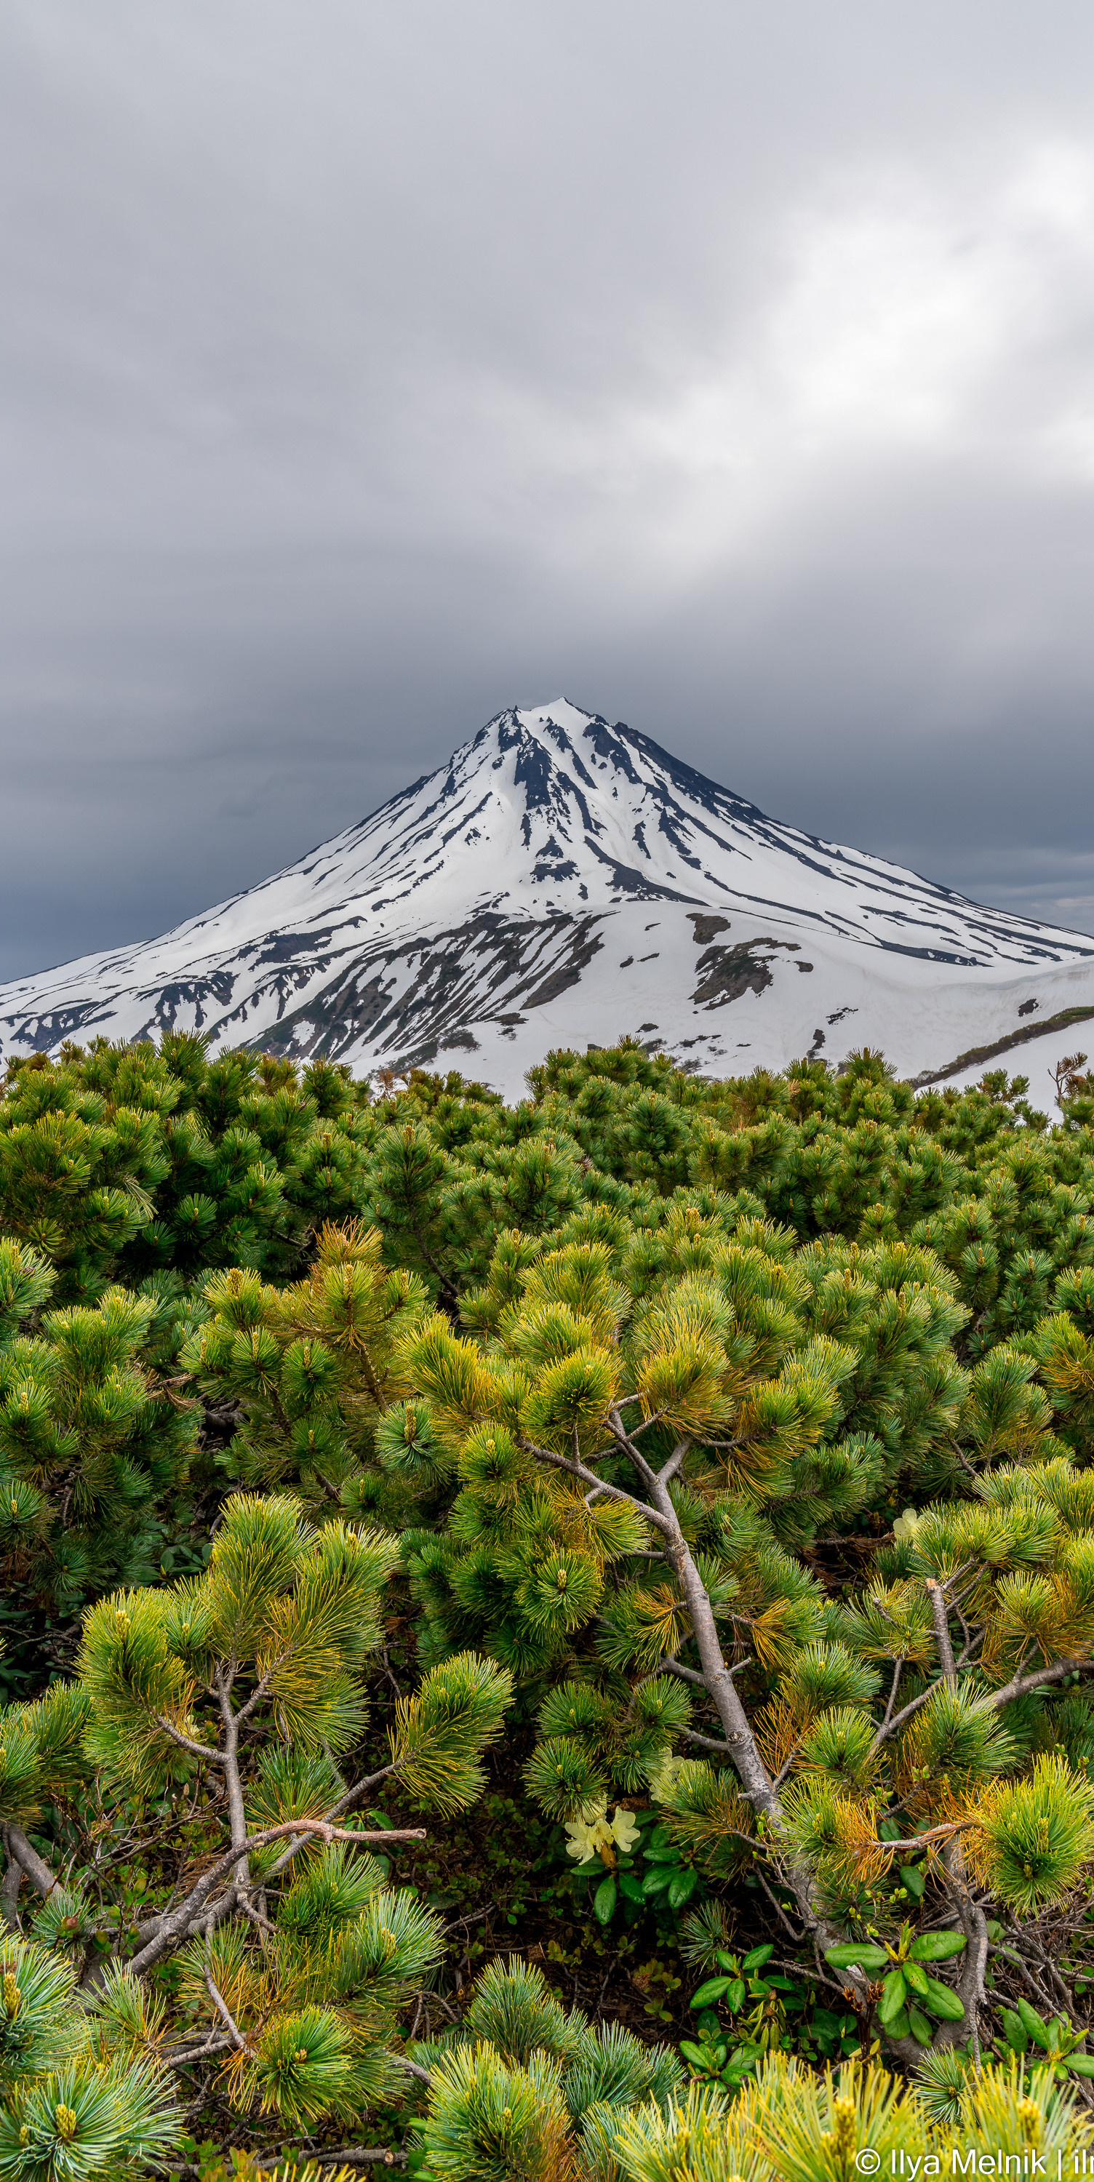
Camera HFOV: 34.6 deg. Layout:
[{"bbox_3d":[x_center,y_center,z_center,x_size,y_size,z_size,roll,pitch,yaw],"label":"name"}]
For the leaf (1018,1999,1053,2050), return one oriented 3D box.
[{"bbox_3d":[0.465,0.892,1.680,0.024,0.009,0.050,-16,46,-17],"label":"leaf"}]

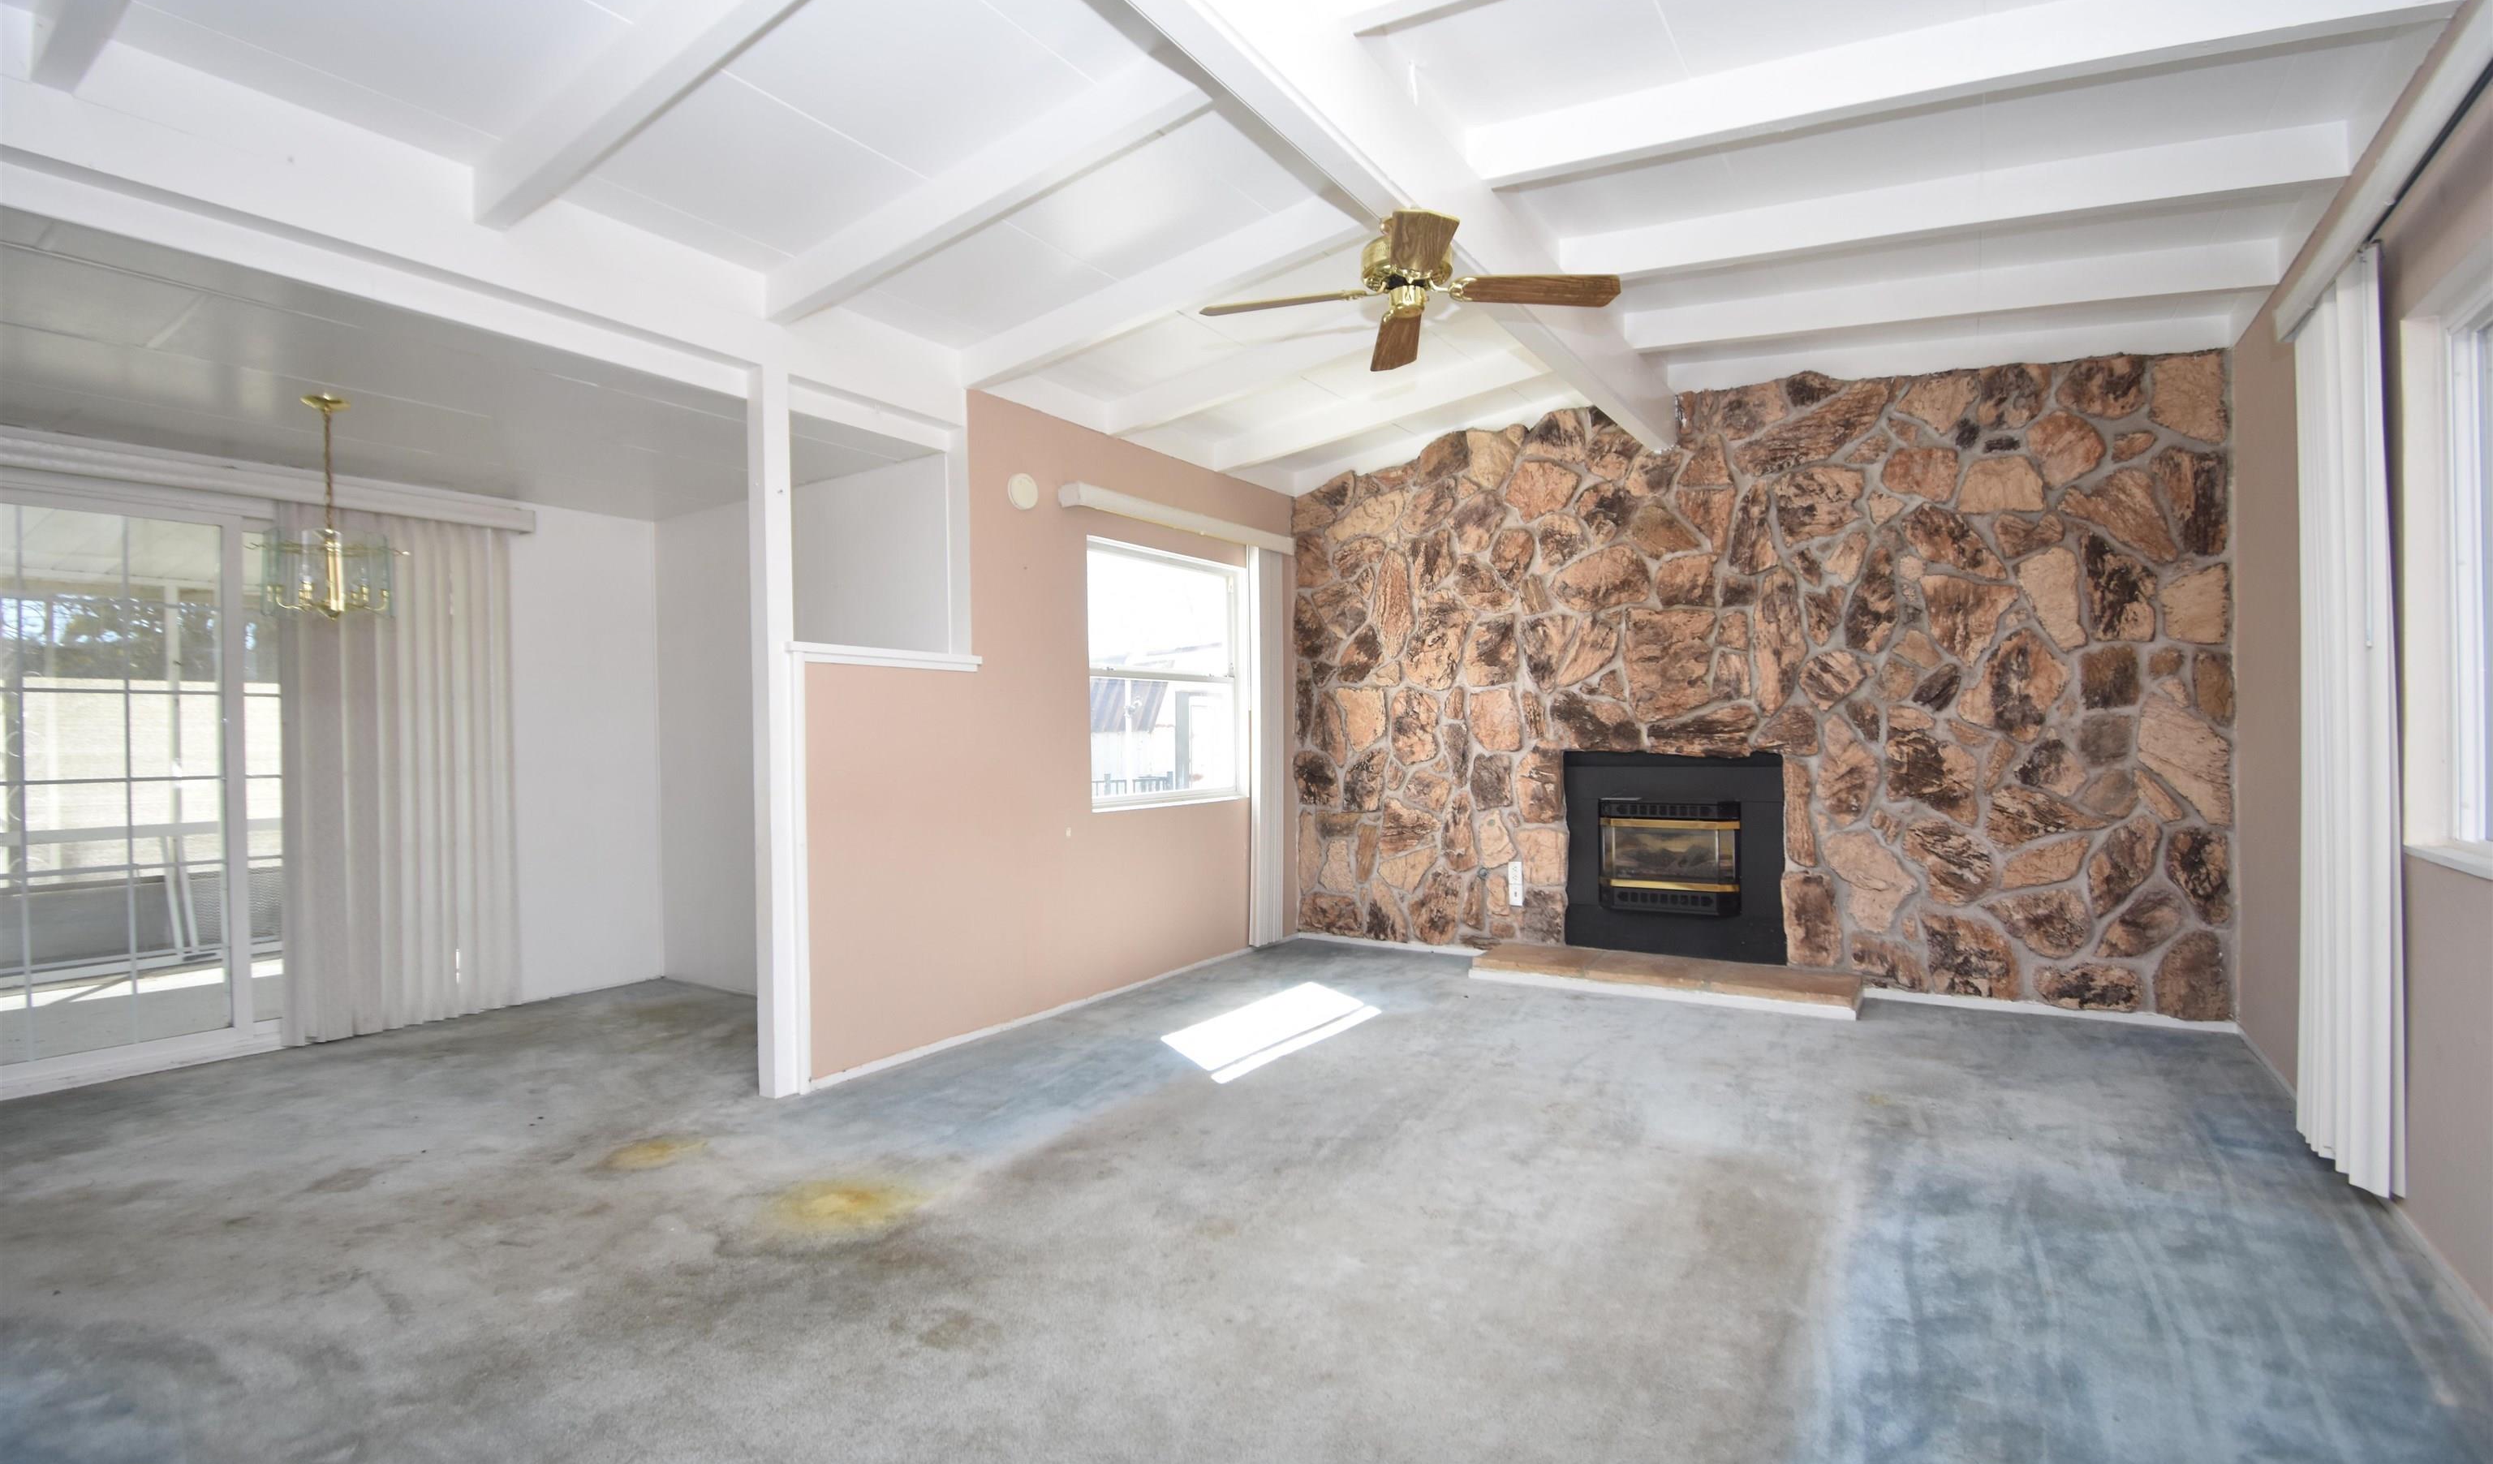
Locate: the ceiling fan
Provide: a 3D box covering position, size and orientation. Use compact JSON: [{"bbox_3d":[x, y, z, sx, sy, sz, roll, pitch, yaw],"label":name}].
[{"bbox_3d":[0.444,-1.245,2.833,1.090,0.235,1.050,-1,0,5],"label":"ceiling fan"}]

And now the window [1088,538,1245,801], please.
[{"bbox_3d":[-0.374,-0.259,5.180,0.090,1.220,1.200,-1,0,35],"label":"window"}]

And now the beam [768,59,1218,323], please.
[{"bbox_3d":[-0.794,-1.506,2.942,1.875,0.145,0.080,-6,-3,35],"label":"beam"}]

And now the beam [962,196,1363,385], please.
[{"bbox_3d":[-0.328,-1.513,3.602,1.875,0.145,0.080,-6,-3,35],"label":"beam"}]

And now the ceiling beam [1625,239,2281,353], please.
[{"bbox_3d":[2.406,-1.559,3.783,1.957,0.145,0.080,8,5,35],"label":"ceiling beam"}]

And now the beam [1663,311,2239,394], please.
[{"bbox_3d":[2.821,-1.560,4.372,1.957,0.135,0.080,8,5,35],"label":"beam"}]

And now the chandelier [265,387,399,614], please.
[{"bbox_3d":[-2.928,-0.705,3.312,0.340,0.690,0.340,-1,0,35],"label":"chandelier"}]

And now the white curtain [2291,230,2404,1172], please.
[{"bbox_3d":[2.663,-0.009,2.527,0.100,2.120,0.470,-1,0,35],"label":"white curtain"}]

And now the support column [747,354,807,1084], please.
[{"bbox_3d":[-1.560,-0.011,3.455,0.105,2.417,0.095,-1,0,35],"label":"support column"}]

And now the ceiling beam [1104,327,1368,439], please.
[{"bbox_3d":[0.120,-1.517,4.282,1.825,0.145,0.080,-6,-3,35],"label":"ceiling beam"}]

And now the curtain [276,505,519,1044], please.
[{"bbox_3d":[-3.468,0.158,4.293,0.090,2.070,0.760,-1,0,35],"label":"curtain"}]

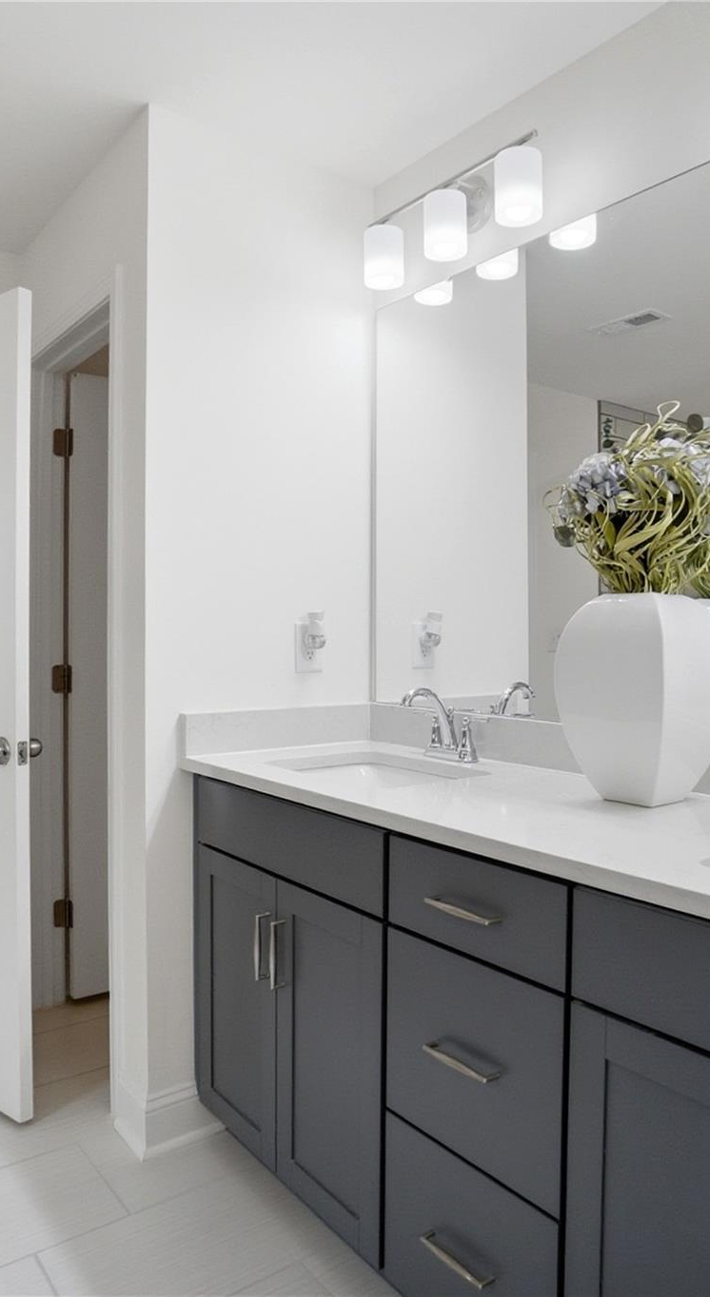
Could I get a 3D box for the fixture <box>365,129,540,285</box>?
[{"bbox_3d":[0.229,-1.034,1.938,0.150,0.200,0.570,-1,1,-39],"label":"fixture"}]

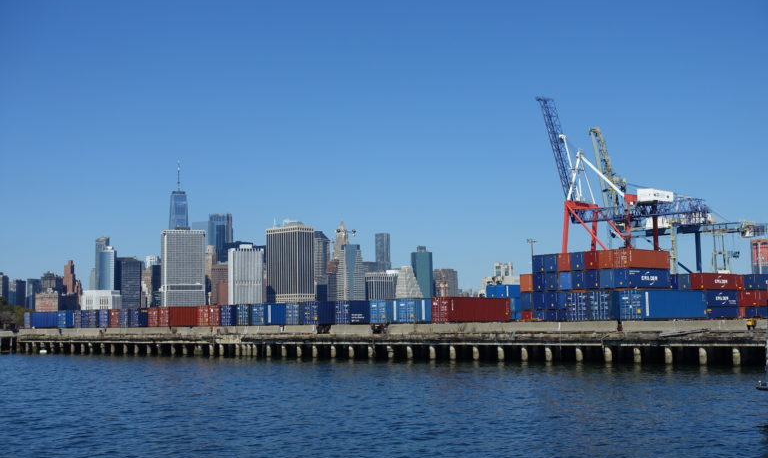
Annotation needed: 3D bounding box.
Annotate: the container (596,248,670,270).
[{"bbox_3d":[39.151,4.667,155.132,2.440,2.900,12.190,-6,-7,44],"label":"container"}]

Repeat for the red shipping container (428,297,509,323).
[{"bbox_3d":[10.612,9.695,123.631,2.440,2.900,12.190,-6,-7,42],"label":"red shipping container"}]

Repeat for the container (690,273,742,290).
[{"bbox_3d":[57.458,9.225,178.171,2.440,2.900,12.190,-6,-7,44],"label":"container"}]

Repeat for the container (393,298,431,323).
[{"bbox_3d":[6.828,10.144,127.638,2.440,2.900,12.190,-5,-7,41],"label":"container"}]

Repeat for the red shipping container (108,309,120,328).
[{"bbox_3d":[-39.359,14.663,169.161,2.440,2.900,12.190,-5,-7,41],"label":"red shipping container"}]

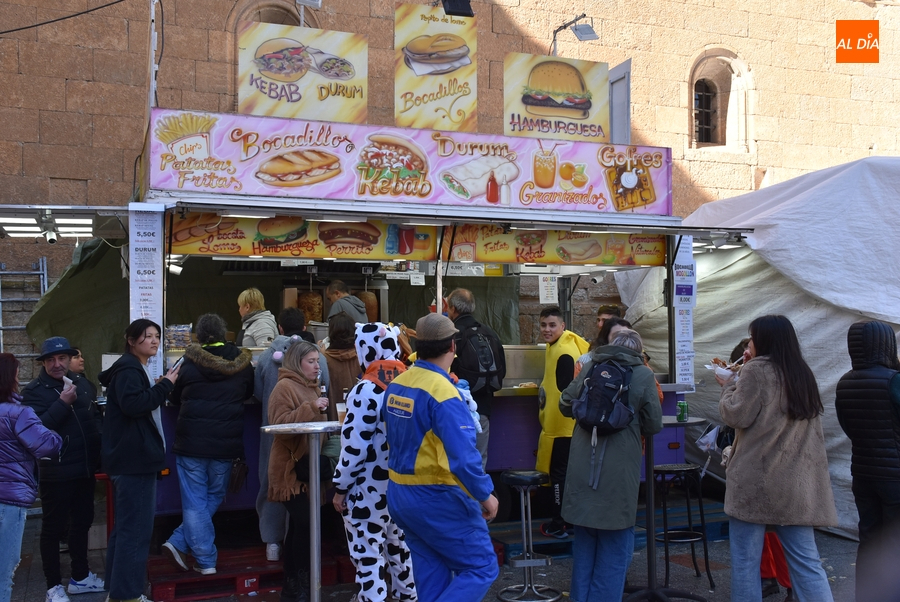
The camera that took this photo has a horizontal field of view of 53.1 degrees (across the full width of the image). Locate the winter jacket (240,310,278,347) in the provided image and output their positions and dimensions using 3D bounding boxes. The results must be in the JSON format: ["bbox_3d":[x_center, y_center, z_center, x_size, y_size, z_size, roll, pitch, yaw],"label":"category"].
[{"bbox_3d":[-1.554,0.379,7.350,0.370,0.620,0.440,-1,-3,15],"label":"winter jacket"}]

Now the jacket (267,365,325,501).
[{"bbox_3d":[-0.926,0.817,5.473,0.360,0.810,0.430,0,-2,13],"label":"jacket"}]

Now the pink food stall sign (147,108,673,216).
[{"bbox_3d":[-0.103,-1.014,6.847,4.130,0.560,0.070,1,-2,-19],"label":"pink food stall sign"}]

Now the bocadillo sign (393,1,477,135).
[{"bbox_3d":[-0.112,-1.796,6.930,0.660,0.950,0.030,1,-3,-19],"label":"bocadillo sign"}]

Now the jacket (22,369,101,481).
[{"bbox_3d":[-2.424,0.768,5.650,0.380,0.730,0.510,-3,-3,42],"label":"jacket"}]

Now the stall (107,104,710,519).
[{"bbox_3d":[-0.335,0.235,7.604,4.480,3.000,2.400,1,-2,-19],"label":"stall"}]

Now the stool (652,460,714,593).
[{"bbox_3d":[1.530,1.474,5.930,0.355,0.765,0.355,0,-3,-2],"label":"stool"}]

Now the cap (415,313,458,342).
[{"bbox_3d":[-0.067,0.132,4.500,0.195,0.135,0.265,-3,6,42],"label":"cap"}]

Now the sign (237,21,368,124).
[{"bbox_3d":[-1.080,-1.654,6.674,0.967,0.746,0.040,1,-2,-19],"label":"sign"}]

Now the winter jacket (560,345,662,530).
[{"bbox_3d":[0.906,0.766,5.055,0.580,1.020,0.420,0,-2,6],"label":"winter jacket"}]

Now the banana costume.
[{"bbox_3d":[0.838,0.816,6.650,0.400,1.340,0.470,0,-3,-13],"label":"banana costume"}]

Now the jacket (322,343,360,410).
[{"bbox_3d":[-0.707,0.647,5.980,0.460,0.720,0.340,0,-2,-6],"label":"jacket"}]

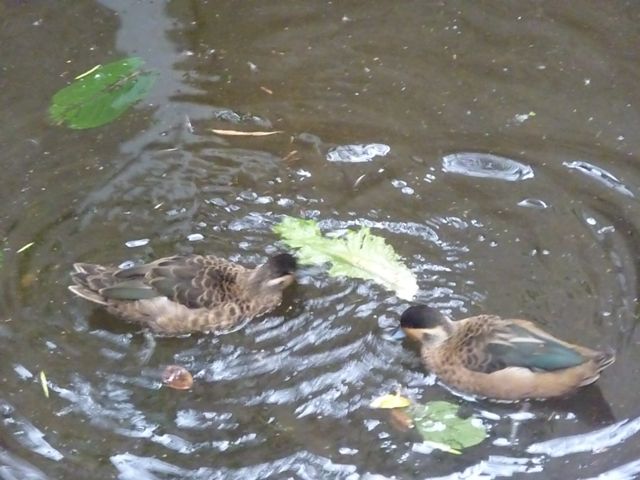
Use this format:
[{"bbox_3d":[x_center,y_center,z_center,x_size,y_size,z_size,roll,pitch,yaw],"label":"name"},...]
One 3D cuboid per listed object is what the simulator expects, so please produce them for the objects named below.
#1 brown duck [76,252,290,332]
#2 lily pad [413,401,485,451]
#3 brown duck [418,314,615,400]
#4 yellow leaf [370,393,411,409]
[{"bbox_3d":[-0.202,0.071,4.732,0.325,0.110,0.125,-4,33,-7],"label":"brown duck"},{"bbox_3d":[0.177,0.256,4.510,0.082,0.013,0.117,-26,41,-34],"label":"lily pad"},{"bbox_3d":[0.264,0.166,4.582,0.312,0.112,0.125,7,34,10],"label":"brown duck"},{"bbox_3d":[0.098,0.223,4.494,0.055,0.014,0.026,0,41,0],"label":"yellow leaf"}]

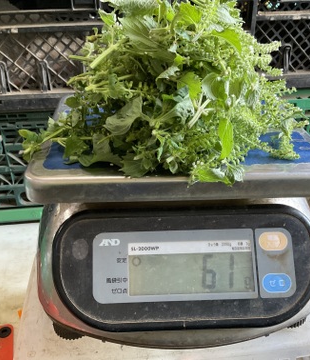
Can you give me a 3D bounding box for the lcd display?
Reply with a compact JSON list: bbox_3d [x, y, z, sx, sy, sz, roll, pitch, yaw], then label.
[{"bbox_3d":[0.026,0.065,0.296,0.091,0.038,0.010,-1,-11,-3],"label":"lcd display"}]

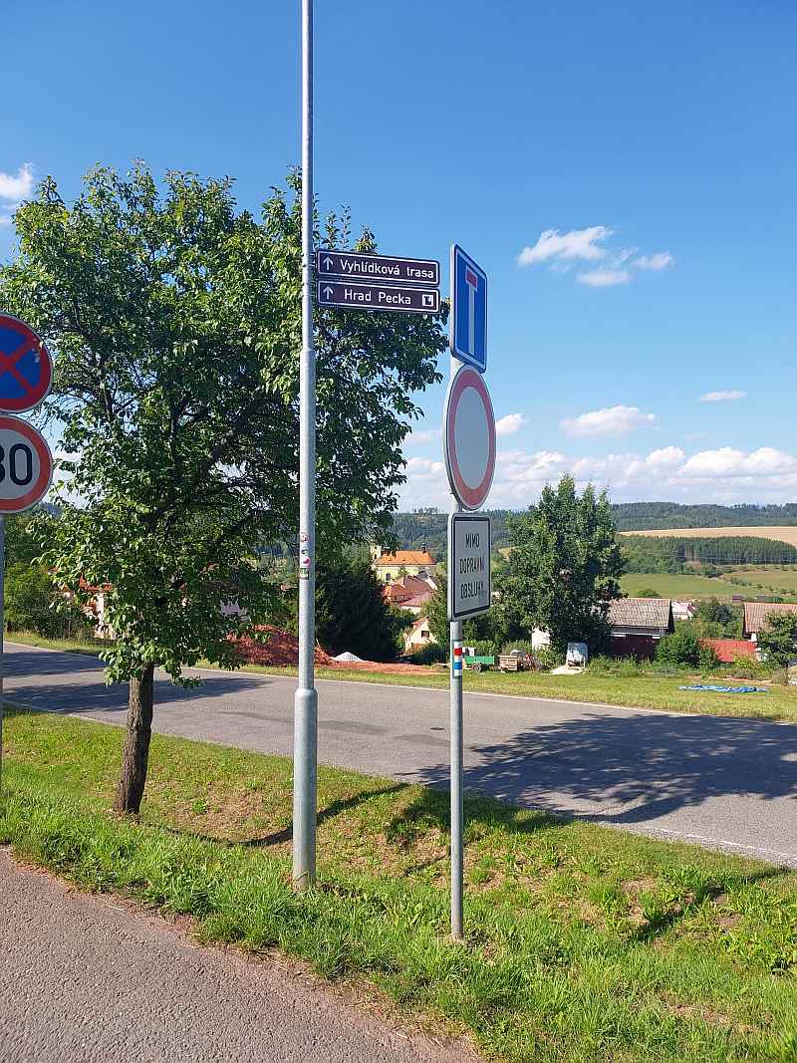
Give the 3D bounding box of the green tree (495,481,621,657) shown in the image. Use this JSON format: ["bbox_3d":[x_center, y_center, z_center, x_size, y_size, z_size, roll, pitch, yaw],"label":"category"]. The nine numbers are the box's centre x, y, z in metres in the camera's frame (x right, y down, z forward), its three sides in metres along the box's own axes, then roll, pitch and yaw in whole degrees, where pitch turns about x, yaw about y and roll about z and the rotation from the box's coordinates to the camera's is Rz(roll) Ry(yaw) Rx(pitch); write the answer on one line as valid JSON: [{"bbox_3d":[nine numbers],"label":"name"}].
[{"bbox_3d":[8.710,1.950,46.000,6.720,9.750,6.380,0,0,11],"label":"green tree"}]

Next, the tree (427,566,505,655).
[{"bbox_3d":[3.830,4.710,49.000,4.660,5.220,4.420,0,0,4],"label":"tree"}]

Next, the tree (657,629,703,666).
[{"bbox_3d":[13.700,5.670,42.000,2.240,1.900,2.130,0,0,18],"label":"tree"}]

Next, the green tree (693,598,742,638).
[{"bbox_3d":[25.250,7.050,68.000,3.780,3.550,3.780,0,0,20],"label":"green tree"}]

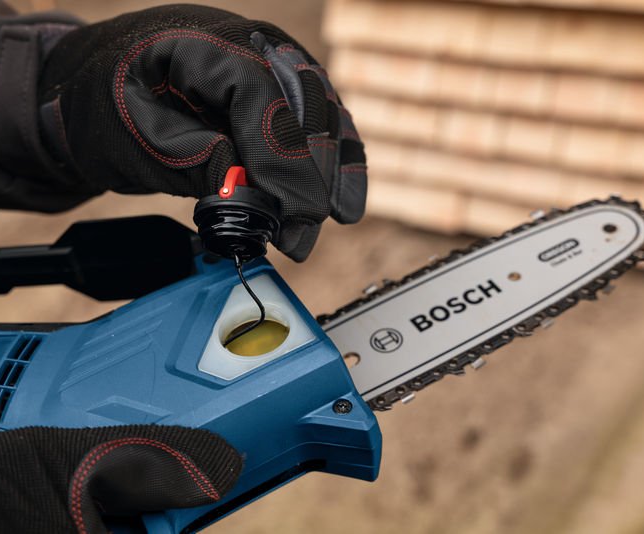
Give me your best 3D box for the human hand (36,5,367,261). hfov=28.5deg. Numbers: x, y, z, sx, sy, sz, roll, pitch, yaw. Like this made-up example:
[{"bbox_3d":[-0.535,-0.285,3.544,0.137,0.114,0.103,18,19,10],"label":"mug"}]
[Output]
[{"bbox_3d":[-0.052,-0.057,0.545,0.138,0.102,0.100,8,6,11],"label":"human hand"}]

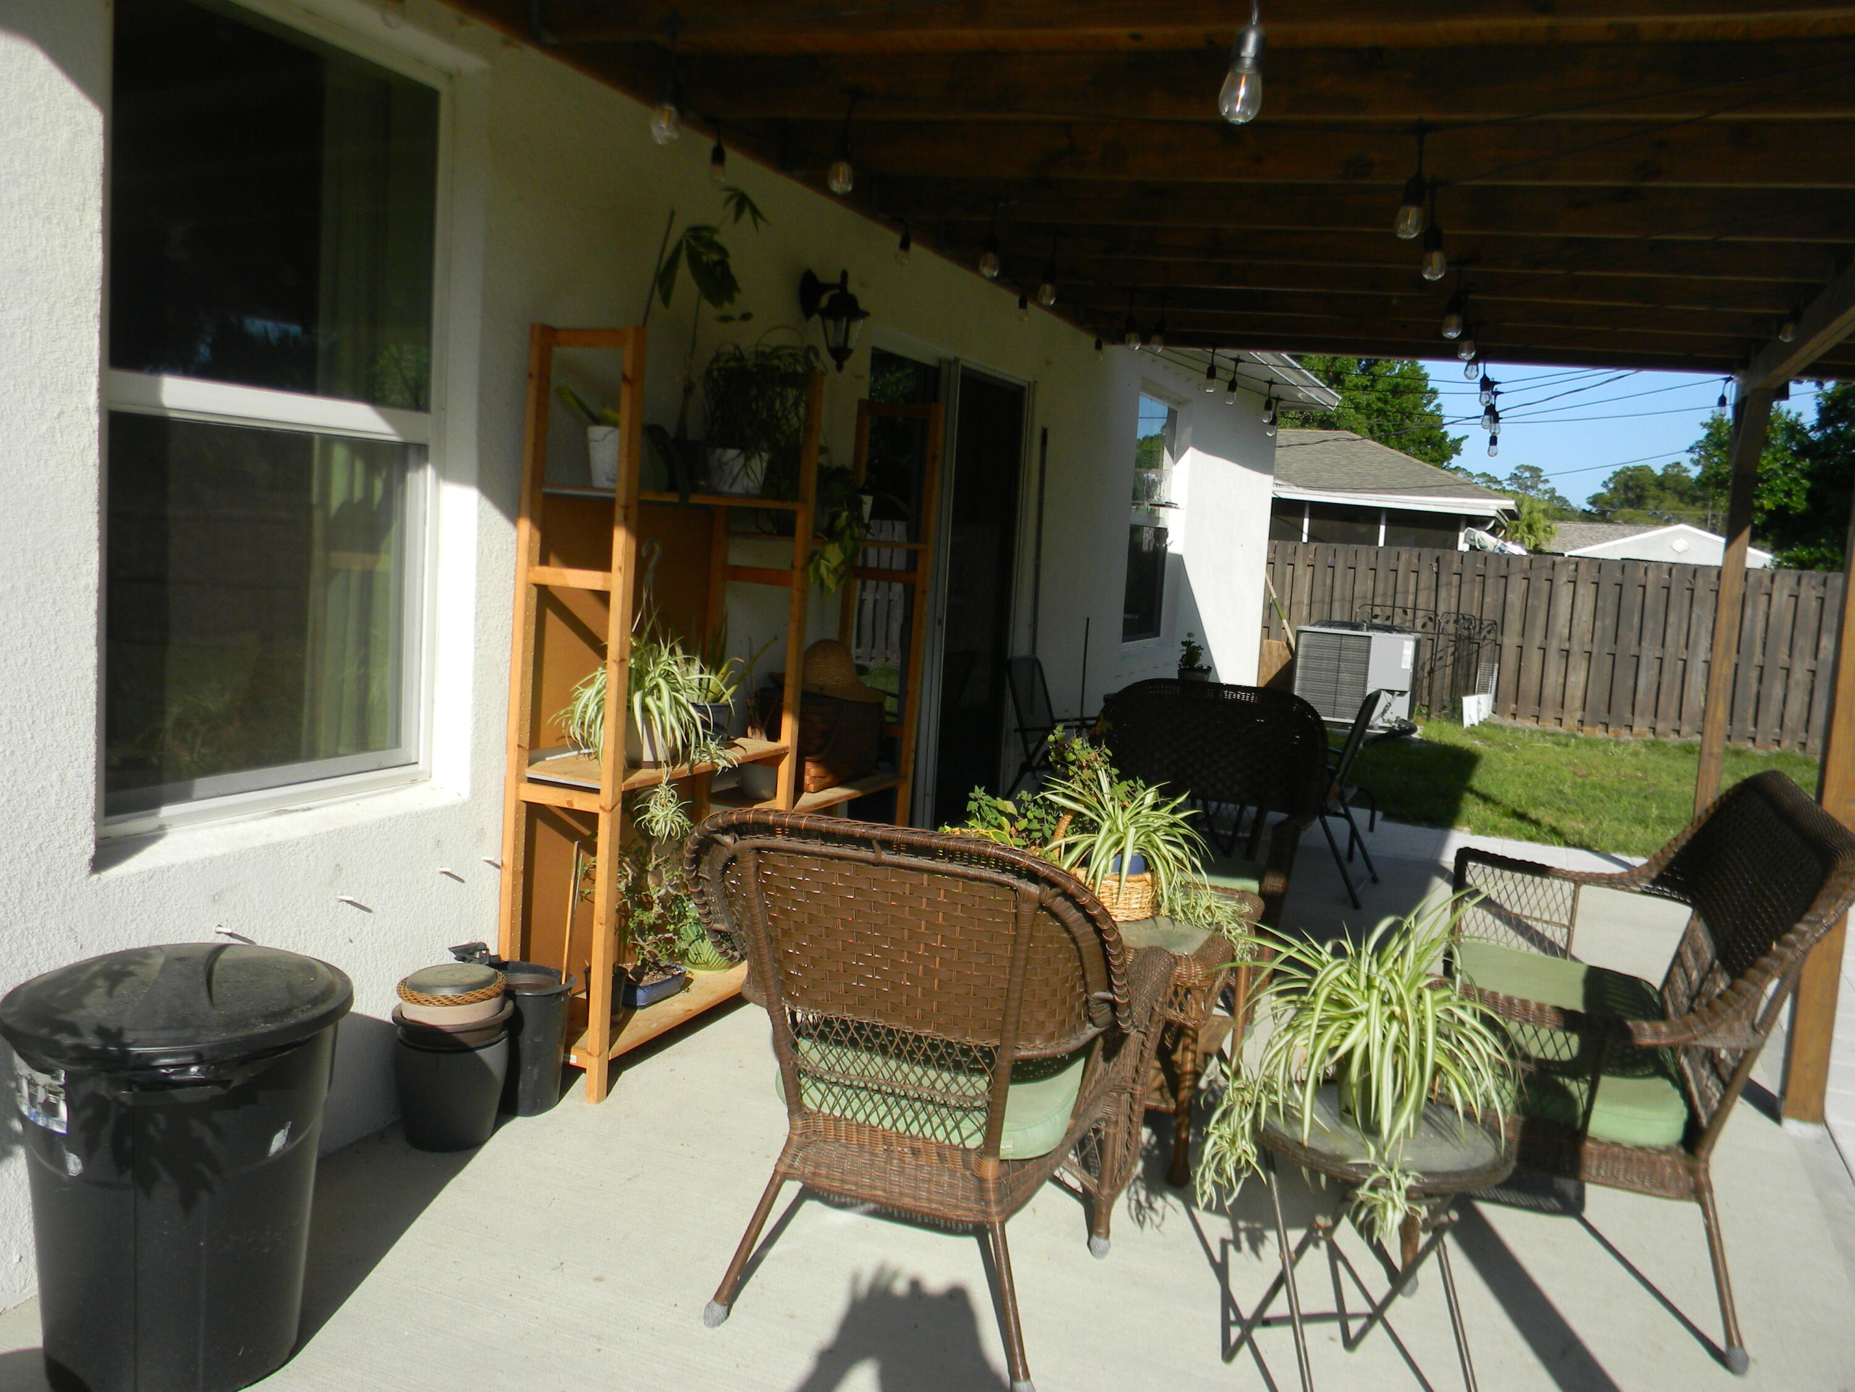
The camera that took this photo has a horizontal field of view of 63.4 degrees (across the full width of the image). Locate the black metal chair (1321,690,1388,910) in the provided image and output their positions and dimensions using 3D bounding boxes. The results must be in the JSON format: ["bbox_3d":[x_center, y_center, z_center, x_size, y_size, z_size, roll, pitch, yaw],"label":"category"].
[{"bbox_3d":[1.625,0.389,6.450,0.620,0.880,0.580,6,6,22],"label":"black metal chair"}]

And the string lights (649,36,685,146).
[{"bbox_3d":[-0.421,-0.976,2.420,0.046,0.165,0.046,3,6,0],"label":"string lights"}]

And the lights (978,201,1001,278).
[{"bbox_3d":[0.147,-1.063,3.500,0.046,0.175,0.046,3,6,0],"label":"lights"}]

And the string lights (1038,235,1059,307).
[{"bbox_3d":[0.315,-1.110,3.930,0.048,0.186,0.048,6,6,22],"label":"string lights"}]

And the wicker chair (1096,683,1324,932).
[{"bbox_3d":[0.847,0.471,4.876,0.790,0.930,0.790,6,6,22],"label":"wicker chair"}]

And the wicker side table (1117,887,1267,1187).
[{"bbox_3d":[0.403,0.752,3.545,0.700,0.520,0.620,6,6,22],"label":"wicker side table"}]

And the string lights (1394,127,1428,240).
[{"bbox_3d":[0.816,-0.864,2.530,0.046,0.182,0.046,6,6,22],"label":"string lights"}]

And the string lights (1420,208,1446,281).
[{"bbox_3d":[1.001,-0.893,2.970,0.048,0.141,0.048,6,6,22],"label":"string lights"}]

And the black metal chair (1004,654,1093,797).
[{"bbox_3d":[0.702,0.275,7.027,0.620,0.880,0.580,6,6,22],"label":"black metal chair"}]

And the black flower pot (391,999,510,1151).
[{"bbox_3d":[-1.036,0.835,3.266,0.250,0.252,0.250,3,6,0],"label":"black flower pot"}]

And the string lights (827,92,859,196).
[{"bbox_3d":[-0.156,-1.014,2.760,0.046,0.182,0.046,3,6,0],"label":"string lights"}]

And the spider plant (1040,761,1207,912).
[{"bbox_3d":[0.461,0.319,3.530,0.390,0.350,0.370,6,6,22],"label":"spider plant"}]

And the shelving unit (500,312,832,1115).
[{"bbox_3d":[-0.668,0.020,3.877,0.295,1.790,0.890,7,7,23],"label":"shelving unit"}]

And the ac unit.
[{"bbox_3d":[3.716,-0.195,12.963,0.920,0.860,0.900,6,6,22],"label":"ac unit"}]

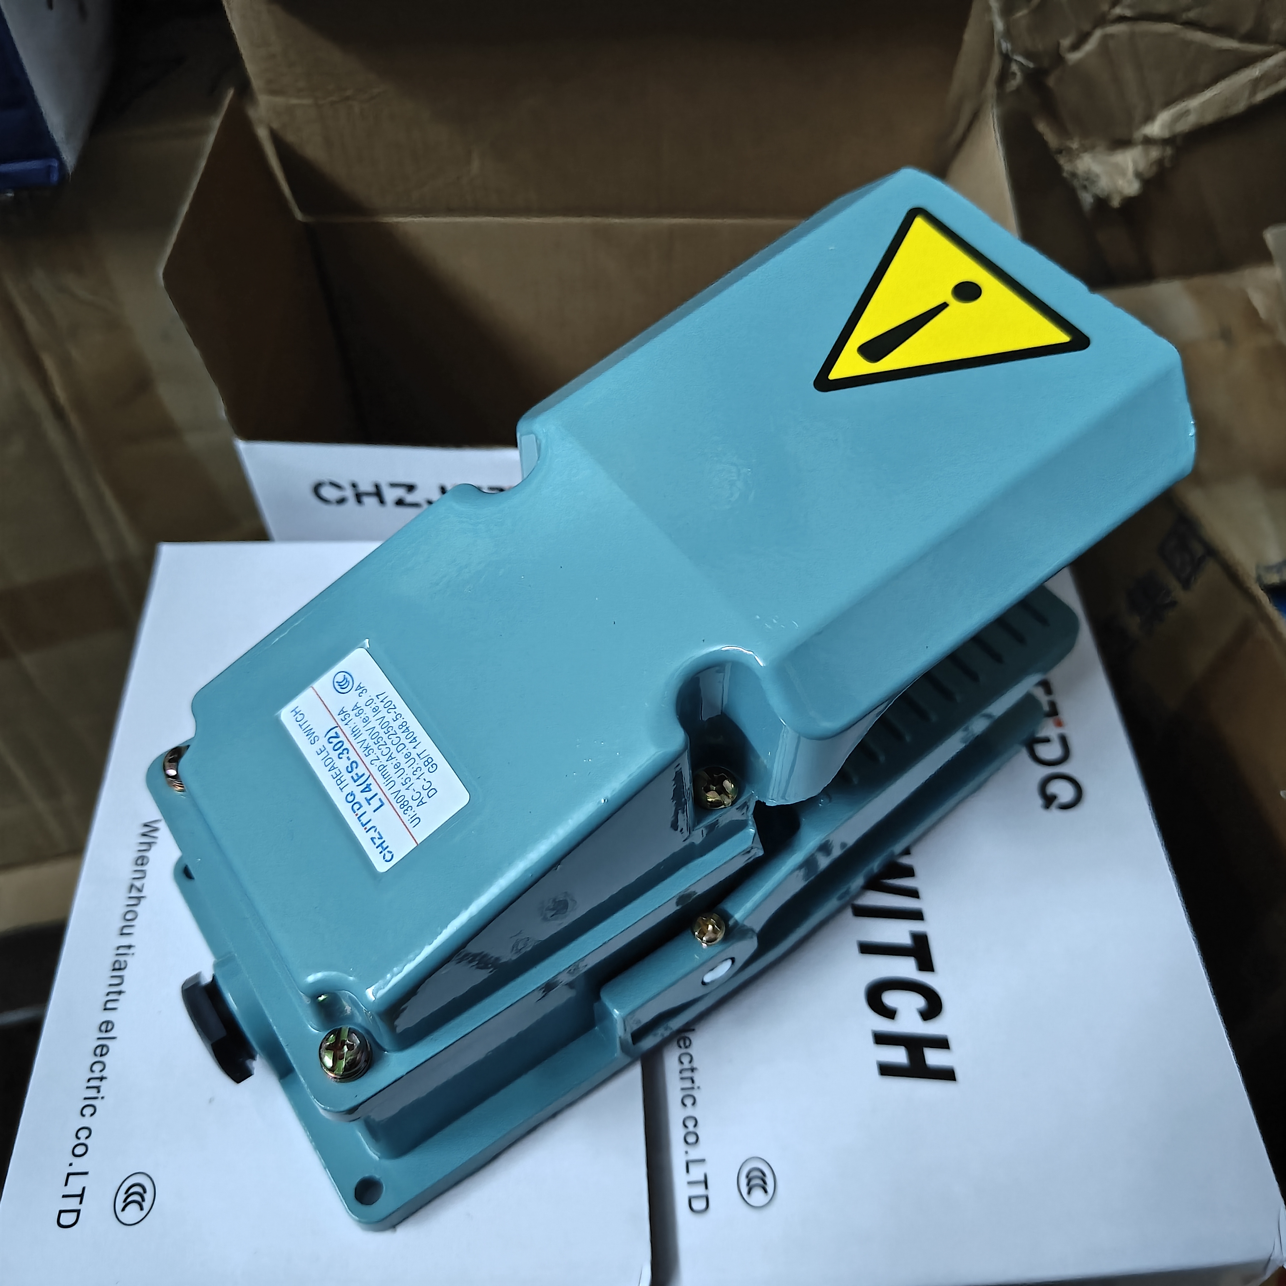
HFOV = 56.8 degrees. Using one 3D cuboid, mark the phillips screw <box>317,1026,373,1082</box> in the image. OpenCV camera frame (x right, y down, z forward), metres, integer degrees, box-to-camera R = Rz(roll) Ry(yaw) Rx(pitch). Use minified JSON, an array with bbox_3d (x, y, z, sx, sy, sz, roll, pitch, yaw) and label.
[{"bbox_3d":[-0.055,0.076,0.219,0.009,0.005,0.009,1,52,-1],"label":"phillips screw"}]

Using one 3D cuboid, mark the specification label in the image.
[{"bbox_3d":[-0.052,0.021,0.227,0.021,0.001,0.043,-40,61,-4],"label":"specification label"}]

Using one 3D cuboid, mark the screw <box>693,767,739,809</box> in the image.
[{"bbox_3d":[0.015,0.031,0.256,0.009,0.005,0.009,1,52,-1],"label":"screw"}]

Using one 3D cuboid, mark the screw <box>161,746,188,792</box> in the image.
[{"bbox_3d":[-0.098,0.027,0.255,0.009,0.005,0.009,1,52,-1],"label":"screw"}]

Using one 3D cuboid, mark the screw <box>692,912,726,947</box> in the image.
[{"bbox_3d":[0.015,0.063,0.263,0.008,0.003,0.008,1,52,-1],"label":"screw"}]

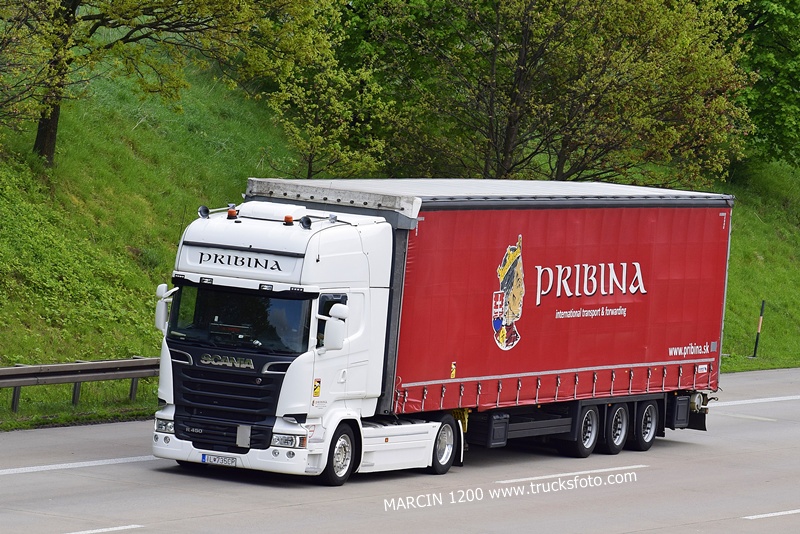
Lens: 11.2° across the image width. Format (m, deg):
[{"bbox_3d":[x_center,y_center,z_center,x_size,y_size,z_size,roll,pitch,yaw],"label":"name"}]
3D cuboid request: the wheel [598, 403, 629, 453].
[{"bbox_3d":[3.367,2.526,65.388,0.370,0.930,0.940,6,2,23],"label":"wheel"}]

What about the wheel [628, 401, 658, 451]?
[{"bbox_3d":[3.903,2.528,66.614,0.370,0.930,0.940,6,2,23],"label":"wheel"}]

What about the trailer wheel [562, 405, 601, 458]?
[{"bbox_3d":[2.831,2.525,64.162,0.370,0.930,0.940,6,2,23],"label":"trailer wheel"}]

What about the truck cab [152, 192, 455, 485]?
[{"bbox_3d":[-1.152,0.968,57.110,2.620,3.800,5.540,6,2,23],"label":"truck cab"}]

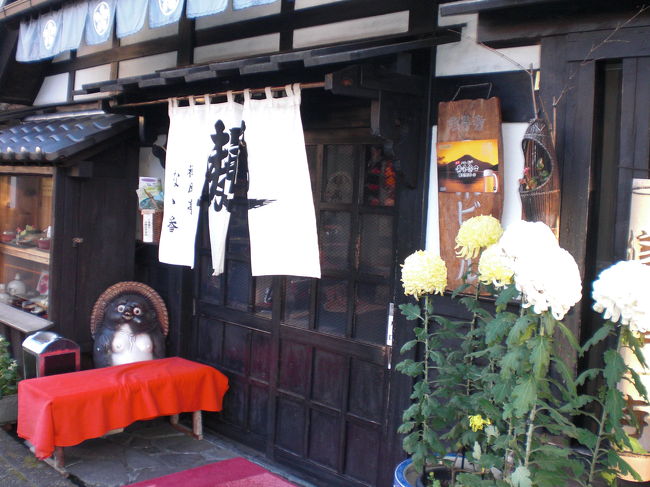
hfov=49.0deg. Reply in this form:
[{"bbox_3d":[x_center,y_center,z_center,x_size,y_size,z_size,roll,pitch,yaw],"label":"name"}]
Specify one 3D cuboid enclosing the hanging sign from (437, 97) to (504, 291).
[{"bbox_3d":[0.614,-0.193,3.051,0.300,0.825,0.040,4,8,42],"label":"hanging sign"}]

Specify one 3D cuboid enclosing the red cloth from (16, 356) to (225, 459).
[{"bbox_3d":[-1.117,0.955,3.991,0.441,0.426,1.029,6,5,41],"label":"red cloth"}]

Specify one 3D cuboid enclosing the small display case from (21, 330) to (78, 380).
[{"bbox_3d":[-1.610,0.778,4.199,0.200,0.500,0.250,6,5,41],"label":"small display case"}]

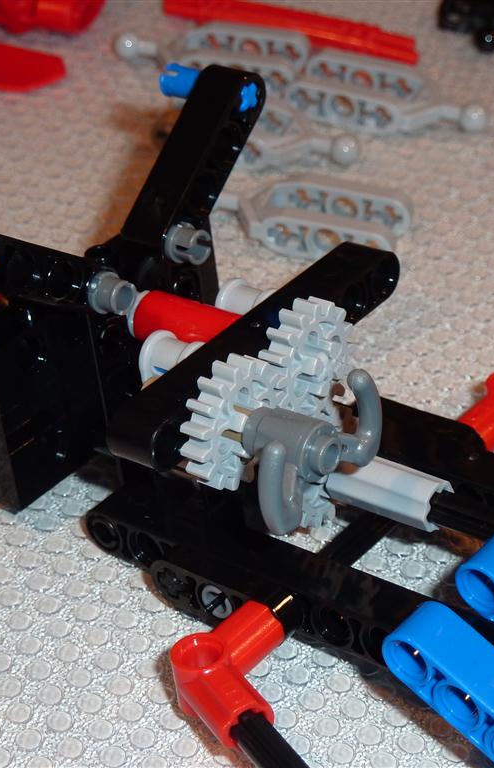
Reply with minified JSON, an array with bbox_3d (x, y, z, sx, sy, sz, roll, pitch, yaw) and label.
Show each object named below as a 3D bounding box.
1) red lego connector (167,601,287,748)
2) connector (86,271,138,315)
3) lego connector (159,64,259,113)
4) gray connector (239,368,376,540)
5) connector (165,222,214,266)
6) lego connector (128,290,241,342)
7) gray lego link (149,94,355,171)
[{"bbox_3d":[-0.003,0.037,0.237,0.014,0.008,0.024,-6,29,9],"label":"red lego connector"},{"bbox_3d":[-0.022,-0.014,0.260,0.012,0.006,0.006,18,40,34],"label":"connector"},{"bbox_3d":[-0.006,-0.045,0.279,0.016,0.006,0.006,18,40,34],"label":"lego connector"},{"bbox_3d":[0.006,0.008,0.237,0.015,0.015,0.021,18,40,34],"label":"gray connector"},{"bbox_3d":[-0.012,-0.021,0.271,0.012,0.006,0.006,18,40,34],"label":"connector"},{"bbox_3d":[-0.007,-0.008,0.264,0.016,0.008,0.008,18,40,34],"label":"lego connector"},{"bbox_3d":[0.003,-0.048,0.354,0.039,0.008,0.016,13,41,14],"label":"gray lego link"}]

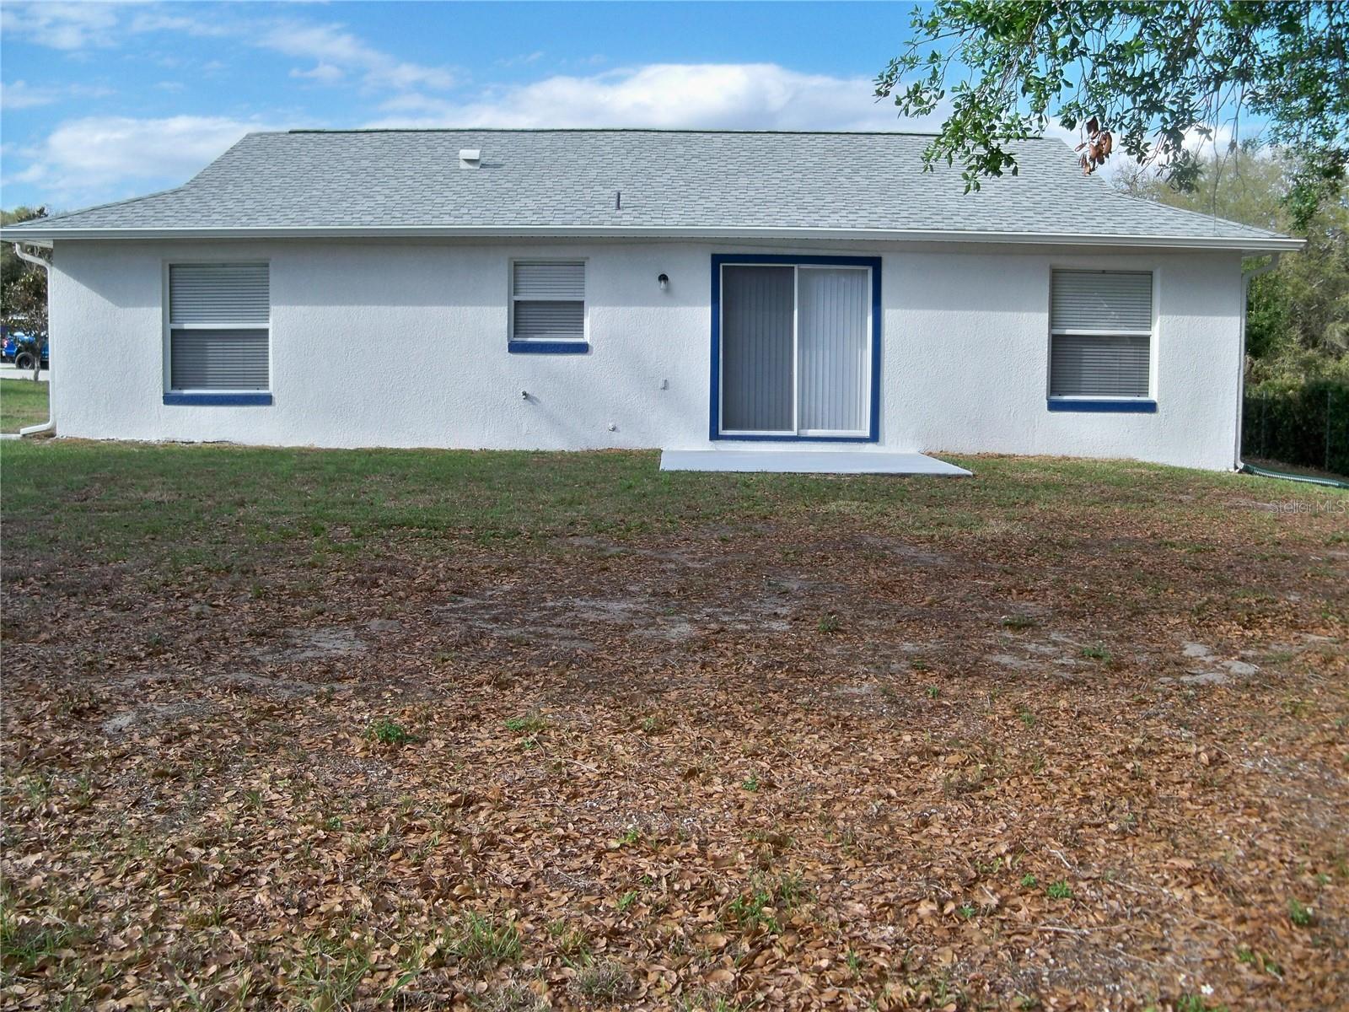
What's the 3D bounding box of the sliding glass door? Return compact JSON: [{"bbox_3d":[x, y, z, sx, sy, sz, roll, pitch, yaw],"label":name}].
[{"bbox_3d":[1.436,-1.835,16.186,1.804,2.051,0.100,0,5,0],"label":"sliding glass door"}]

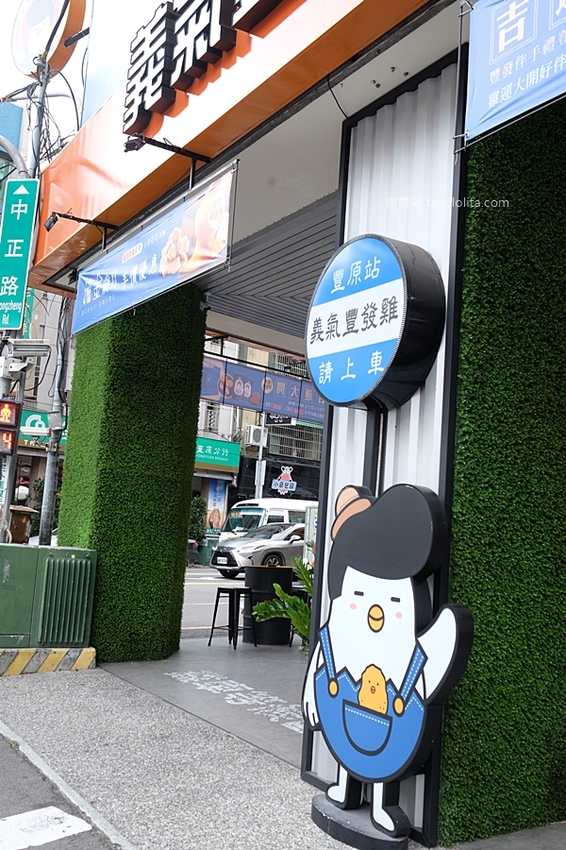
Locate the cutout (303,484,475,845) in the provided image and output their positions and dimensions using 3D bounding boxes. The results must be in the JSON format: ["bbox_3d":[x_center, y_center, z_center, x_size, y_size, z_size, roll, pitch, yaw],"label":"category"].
[{"bbox_3d":[0.457,1.055,3.895,0.100,1.530,1.100,9,-8,-32],"label":"cutout"}]

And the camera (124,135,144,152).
[{"bbox_3d":[-0.977,-1.851,5.433,0.120,0.120,0.130,-2,10,42],"label":"camera"}]

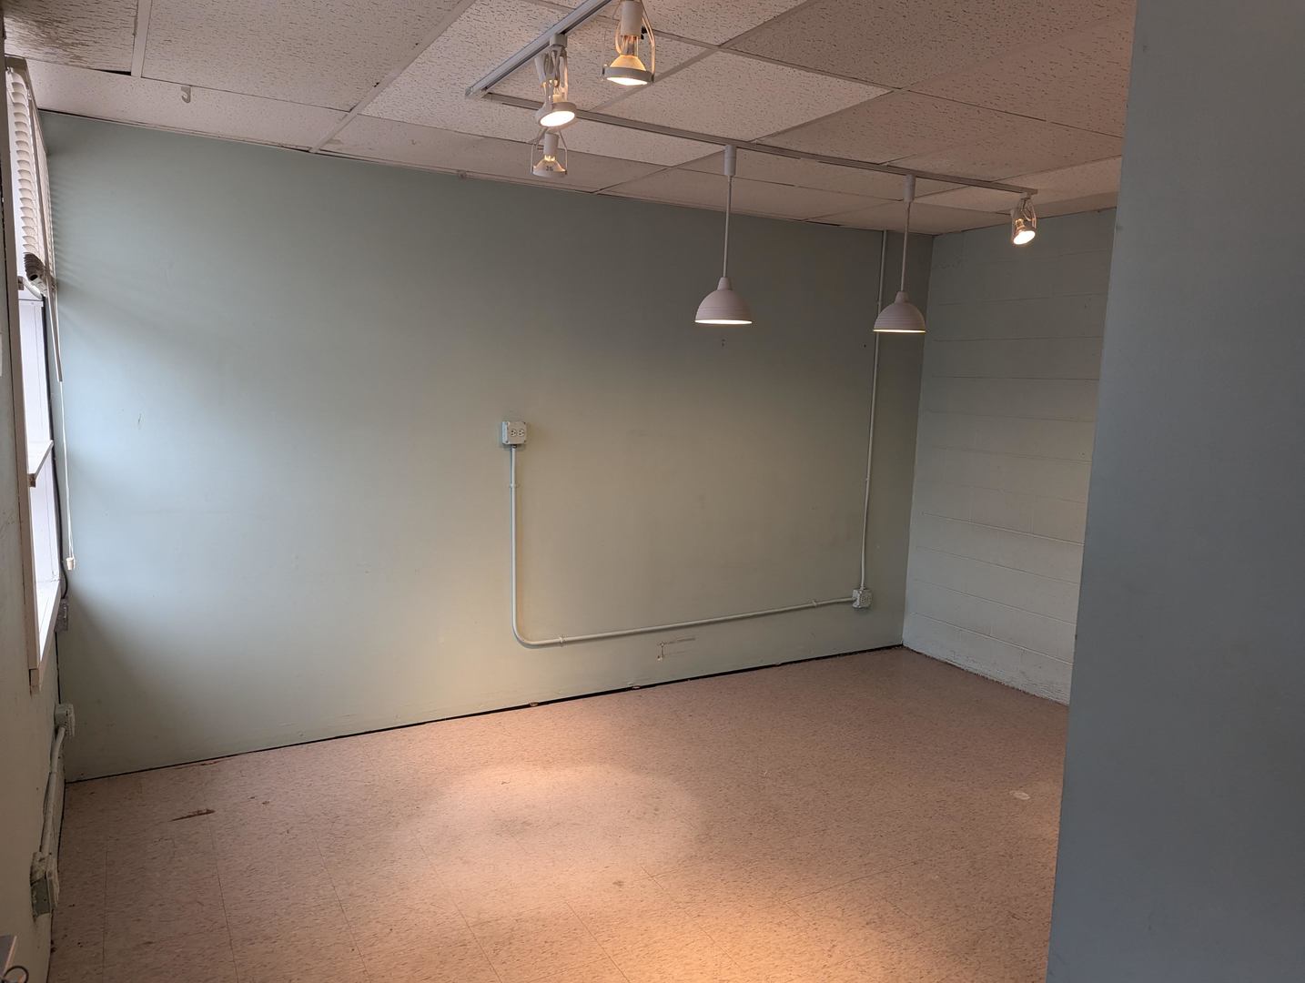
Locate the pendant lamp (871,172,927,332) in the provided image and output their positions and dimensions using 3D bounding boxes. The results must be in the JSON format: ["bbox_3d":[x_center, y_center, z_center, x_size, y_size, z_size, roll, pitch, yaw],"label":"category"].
[{"bbox_3d":[1.007,-0.942,3.605,0.200,0.608,0.200,-3,9,-30],"label":"pendant lamp"}]

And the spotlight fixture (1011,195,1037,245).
[{"bbox_3d":[1.604,-1.176,3.913,0.105,0.200,0.125,-5,10,-42],"label":"spotlight fixture"}]

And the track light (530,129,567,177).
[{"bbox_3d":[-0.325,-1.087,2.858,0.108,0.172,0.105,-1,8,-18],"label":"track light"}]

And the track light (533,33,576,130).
[{"bbox_3d":[-0.234,-0.994,2.194,0.110,0.205,0.105,3,8,5],"label":"track light"}]

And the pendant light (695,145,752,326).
[{"bbox_3d":[0.265,-0.912,3.224,0.202,0.610,0.202,2,8,0],"label":"pendant light"}]

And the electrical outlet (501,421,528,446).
[{"bbox_3d":[-0.623,-0.263,4.101,0.102,0.102,0.054,-3,9,-30],"label":"electrical outlet"}]

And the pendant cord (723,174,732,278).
[{"bbox_3d":[0.266,-0.943,3.220,0.009,0.362,0.009,-3,9,-30],"label":"pendant cord"}]

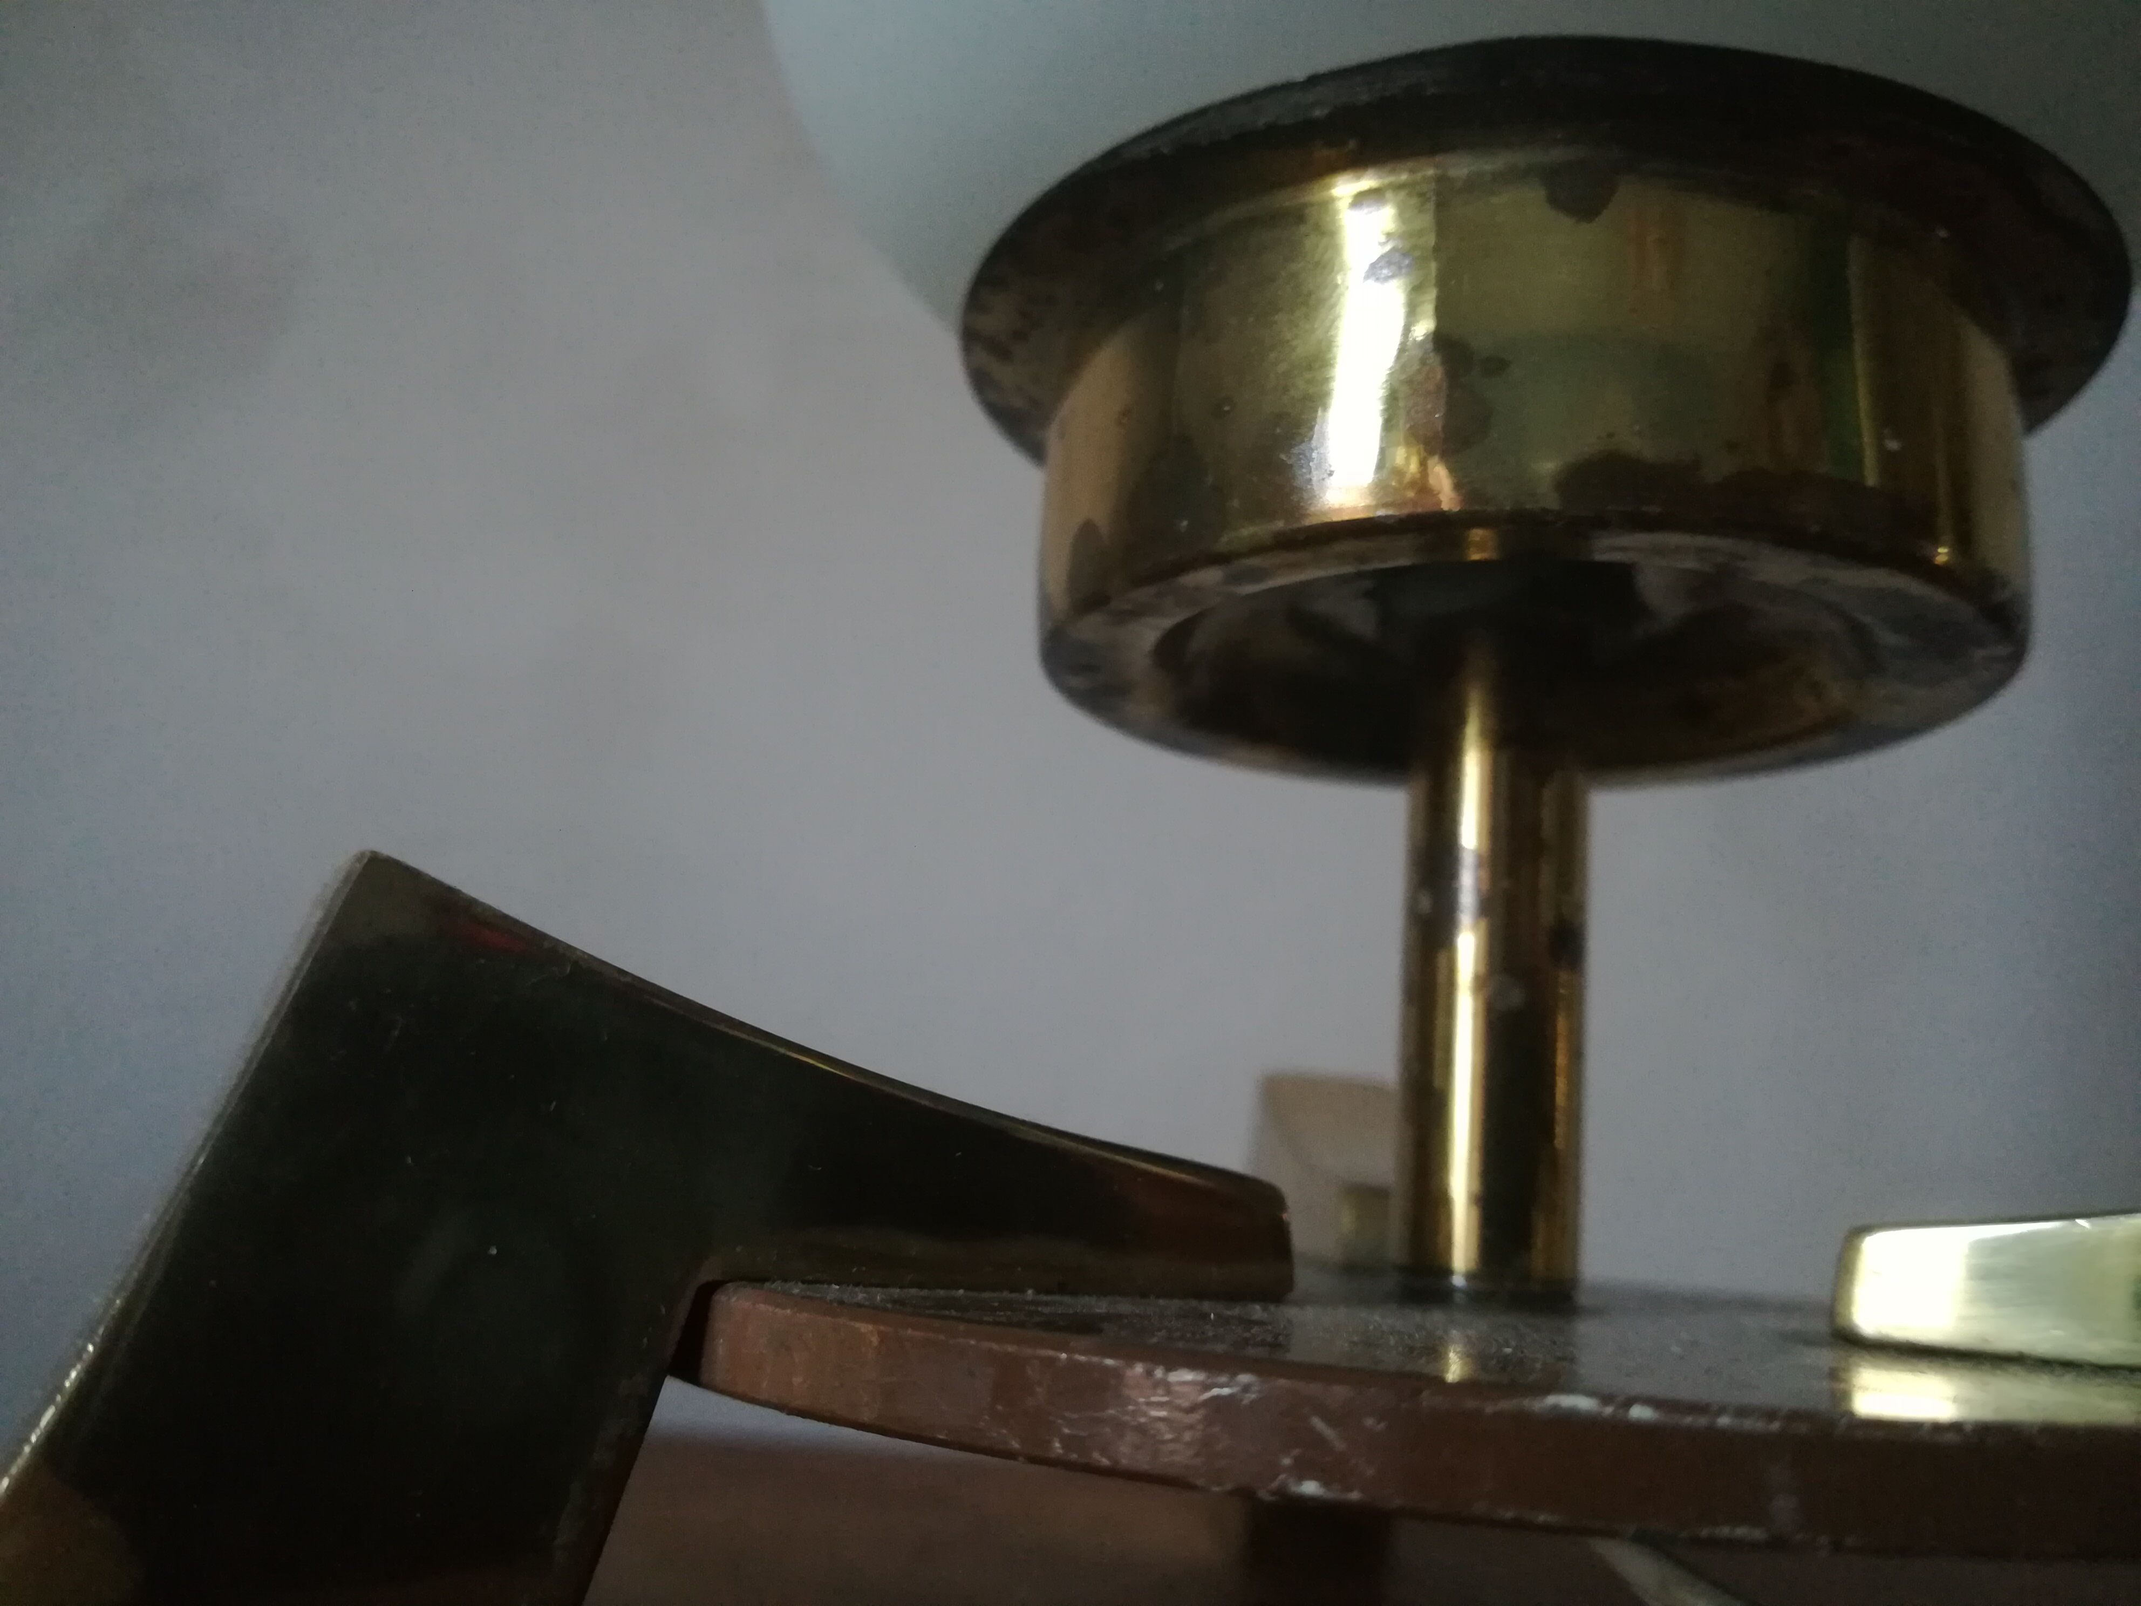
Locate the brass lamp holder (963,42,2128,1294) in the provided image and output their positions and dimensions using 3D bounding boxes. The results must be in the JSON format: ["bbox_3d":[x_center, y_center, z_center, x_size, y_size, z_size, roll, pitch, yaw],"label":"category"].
[{"bbox_3d":[0.034,0.001,0.129,0.090,0.074,0.090,4,-12,0],"label":"brass lamp holder"}]

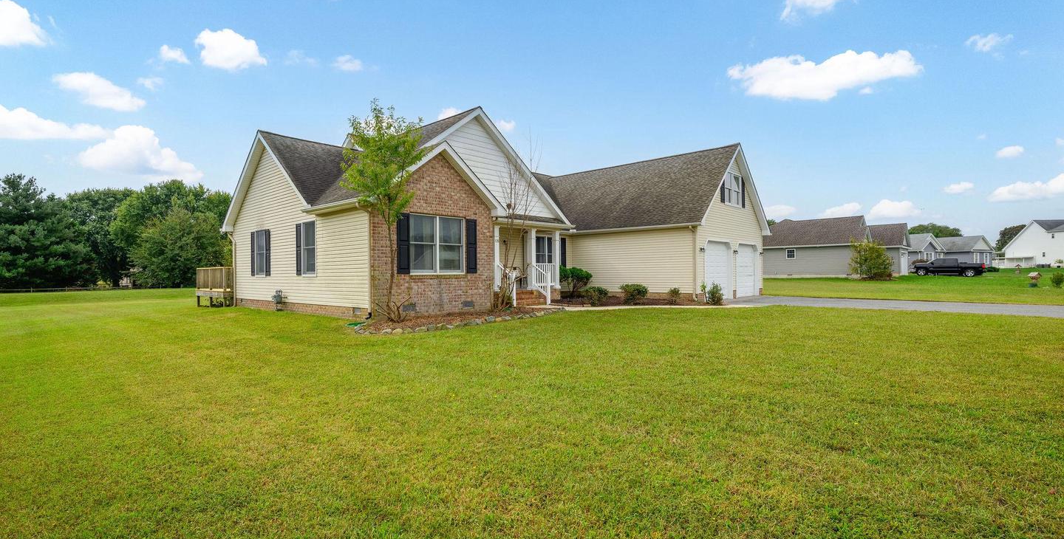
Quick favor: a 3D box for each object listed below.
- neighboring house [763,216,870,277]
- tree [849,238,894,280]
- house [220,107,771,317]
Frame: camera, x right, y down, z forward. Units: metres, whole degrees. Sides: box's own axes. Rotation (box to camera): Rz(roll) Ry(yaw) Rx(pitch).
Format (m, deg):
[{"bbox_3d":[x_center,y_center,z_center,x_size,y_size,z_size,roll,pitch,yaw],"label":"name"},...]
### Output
[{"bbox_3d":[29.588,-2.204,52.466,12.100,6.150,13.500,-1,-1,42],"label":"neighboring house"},{"bbox_3d":[28.590,-1.010,42.300,3.000,3.420,3.000,-1,-1,42],"label":"tree"},{"bbox_3d":[-0.352,-2.000,21.736,14.350,6.630,19.350,-1,-1,42],"label":"house"}]

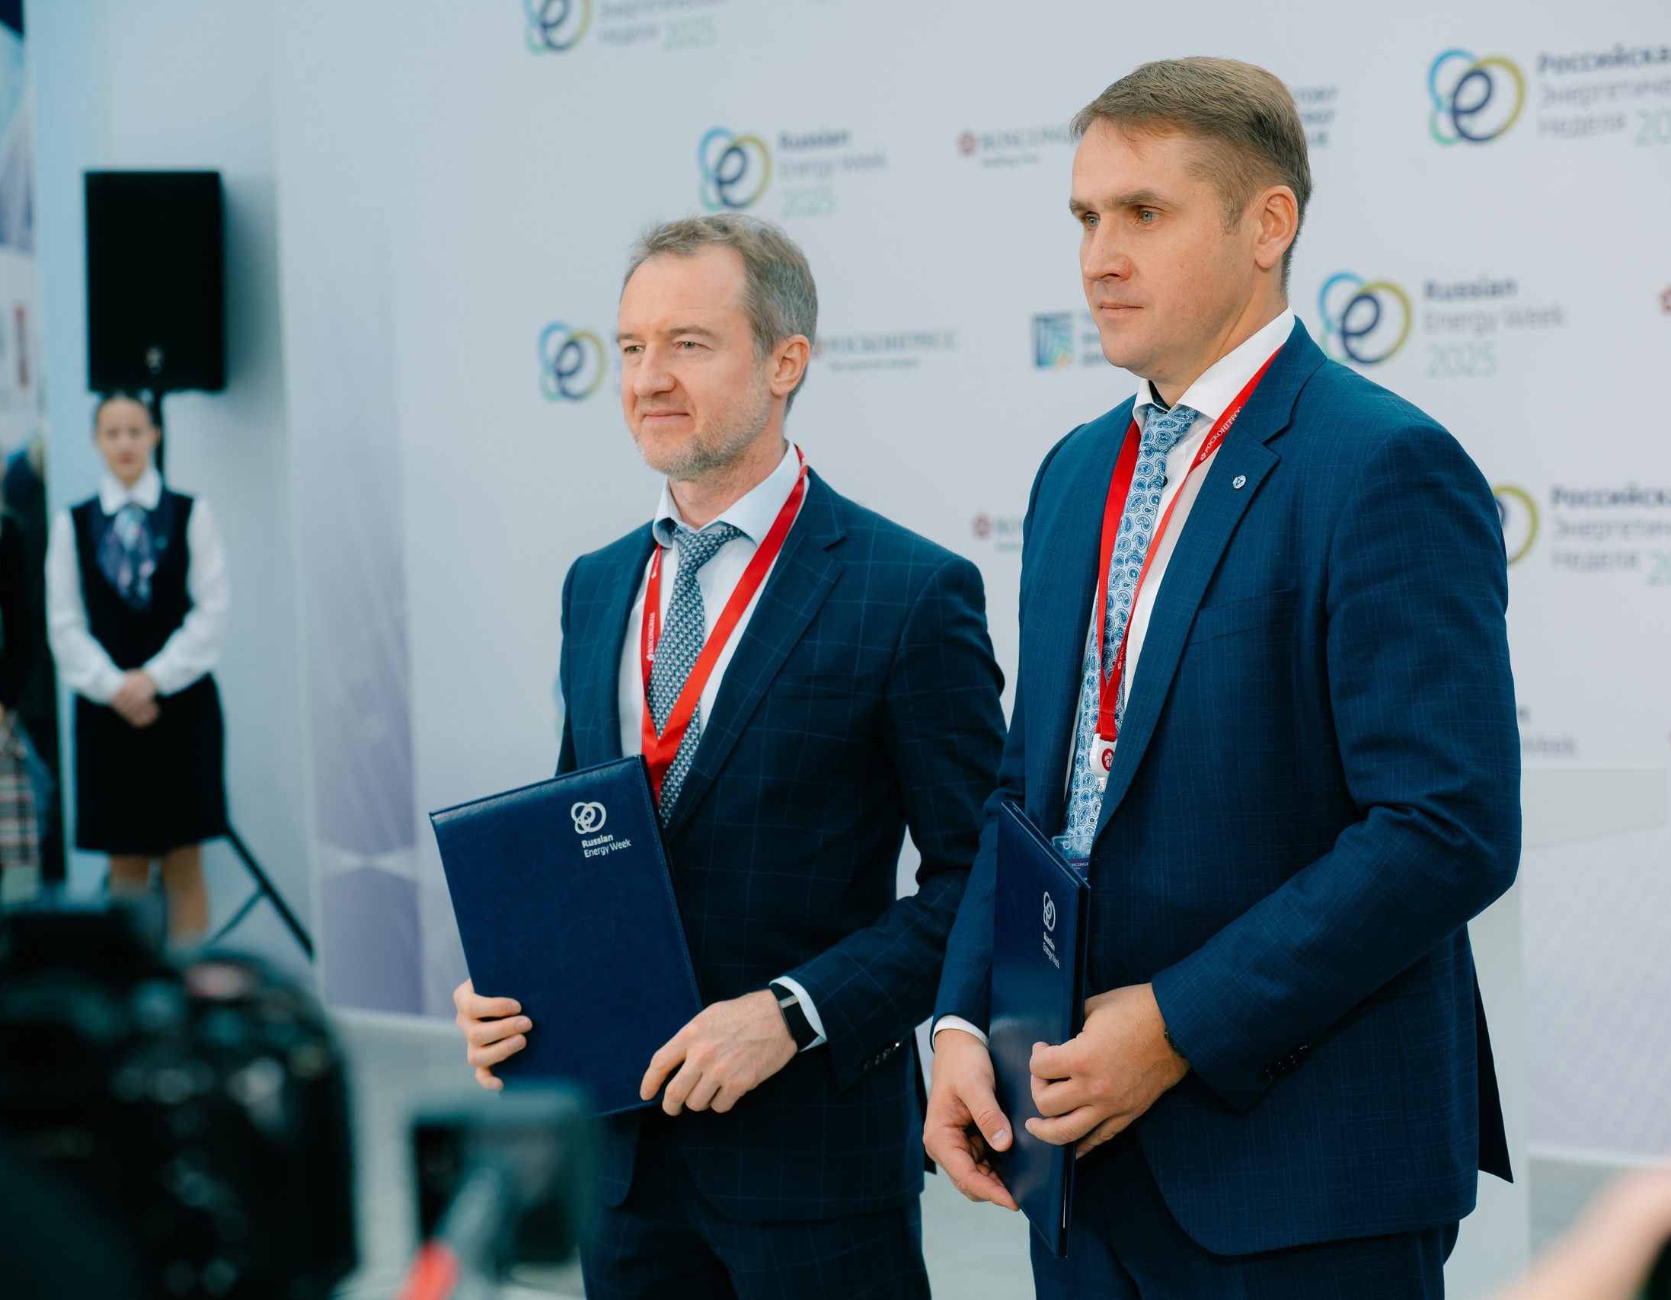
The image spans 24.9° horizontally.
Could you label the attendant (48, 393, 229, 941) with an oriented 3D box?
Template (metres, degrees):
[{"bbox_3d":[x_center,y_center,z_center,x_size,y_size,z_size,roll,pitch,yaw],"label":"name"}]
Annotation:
[{"bbox_3d":[-1.718,0.197,9.452,0.470,1.670,0.310,-3,4,-16],"label":"attendant"}]

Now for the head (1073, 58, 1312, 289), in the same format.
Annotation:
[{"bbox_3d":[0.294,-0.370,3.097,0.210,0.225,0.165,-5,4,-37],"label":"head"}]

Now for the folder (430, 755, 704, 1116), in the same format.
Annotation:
[{"bbox_3d":[-0.236,0.275,3.482,0.218,0.308,0.018,-16,-4,20],"label":"folder"}]

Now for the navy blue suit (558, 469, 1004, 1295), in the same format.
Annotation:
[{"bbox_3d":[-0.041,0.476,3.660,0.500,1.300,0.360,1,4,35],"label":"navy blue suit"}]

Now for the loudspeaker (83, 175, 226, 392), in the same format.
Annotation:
[{"bbox_3d":[-1.902,-1.030,10.600,0.380,0.610,0.360,-1,4,-7],"label":"loudspeaker"}]

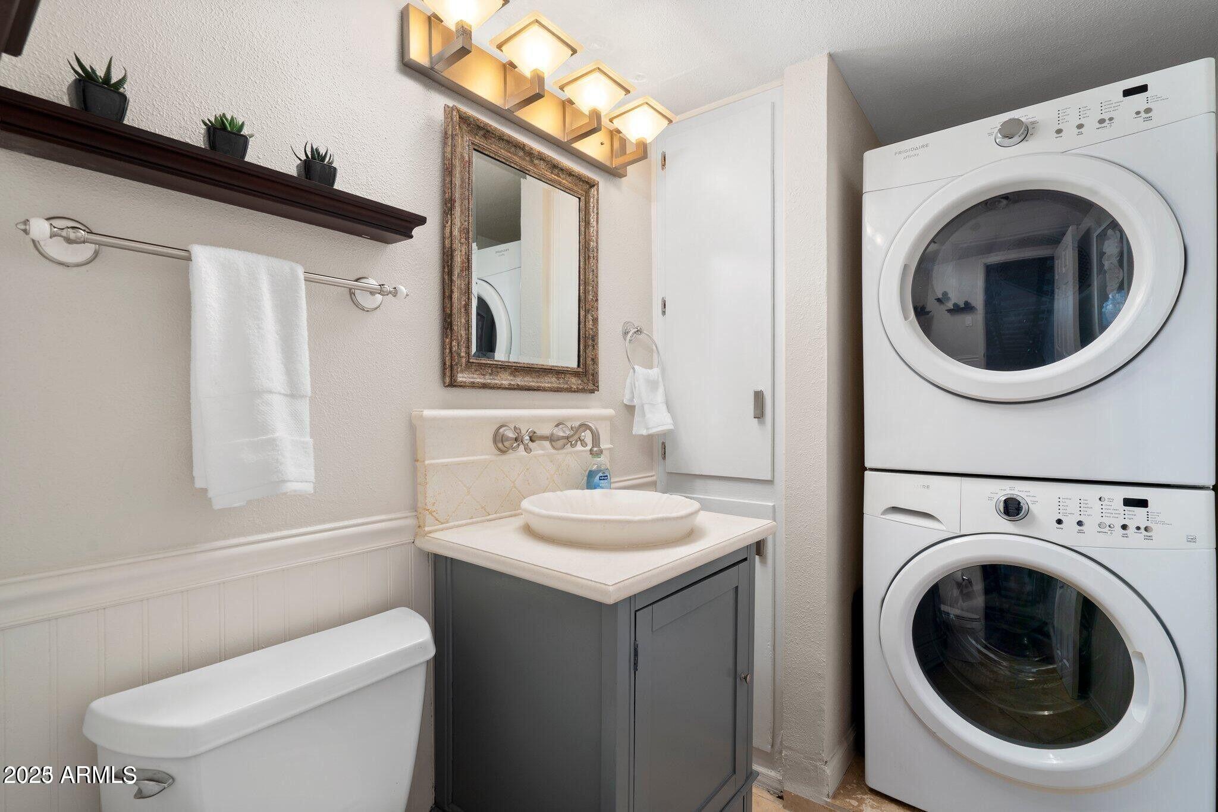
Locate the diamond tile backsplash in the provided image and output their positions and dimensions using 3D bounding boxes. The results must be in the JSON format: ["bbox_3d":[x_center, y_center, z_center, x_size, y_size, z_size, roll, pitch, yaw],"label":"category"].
[{"bbox_3d":[-0.211,0.148,1.459,0.045,0.277,0.676,0,-1,39],"label":"diamond tile backsplash"}]

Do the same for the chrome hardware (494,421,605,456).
[{"bbox_3d":[-0.113,0.081,1.375,0.237,0.084,0.275,0,-1,39],"label":"chrome hardware"}]

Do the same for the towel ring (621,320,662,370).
[{"bbox_3d":[0.099,-0.189,1.827,0.065,0.203,0.172,0,-1,39],"label":"towel ring"}]

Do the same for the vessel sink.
[{"bbox_3d":[0.005,0.260,1.298,0.426,0.060,0.426,0,0,0],"label":"vessel sink"}]

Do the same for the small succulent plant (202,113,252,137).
[{"bbox_3d":[-0.625,-0.459,0.888,0.058,0.046,0.062,0,-1,39],"label":"small succulent plant"}]

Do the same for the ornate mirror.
[{"bbox_3d":[-0.205,-0.373,1.475,0.037,0.662,0.538,0,-1,39],"label":"ornate mirror"}]

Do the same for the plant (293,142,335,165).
[{"bbox_3d":[-0.541,-0.458,0.991,0.056,0.050,0.060,0,-1,39],"label":"plant"}]

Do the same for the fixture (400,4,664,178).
[{"bbox_3d":[-0.121,-0.826,1.440,0.215,0.139,0.815,0,-1,39],"label":"fixture"}]

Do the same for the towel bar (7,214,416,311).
[{"bbox_3d":[-0.615,-0.237,0.937,0.075,0.073,0.557,0,-1,39],"label":"towel bar"}]

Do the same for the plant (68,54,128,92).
[{"bbox_3d":[-0.722,-0.467,0.768,0.058,0.058,0.060,0,-1,39],"label":"plant"}]

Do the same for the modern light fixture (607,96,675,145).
[{"bbox_3d":[0.103,-0.852,1.677,0.165,0.083,0.165,0,-1,39],"label":"modern light fixture"}]

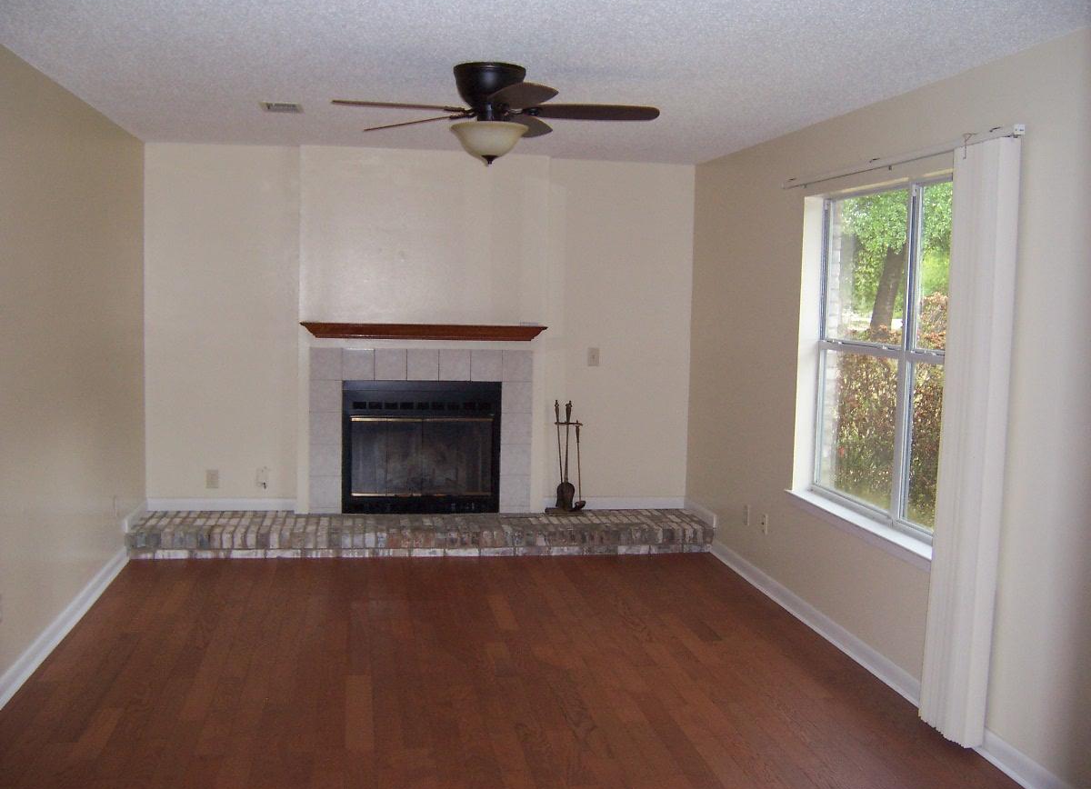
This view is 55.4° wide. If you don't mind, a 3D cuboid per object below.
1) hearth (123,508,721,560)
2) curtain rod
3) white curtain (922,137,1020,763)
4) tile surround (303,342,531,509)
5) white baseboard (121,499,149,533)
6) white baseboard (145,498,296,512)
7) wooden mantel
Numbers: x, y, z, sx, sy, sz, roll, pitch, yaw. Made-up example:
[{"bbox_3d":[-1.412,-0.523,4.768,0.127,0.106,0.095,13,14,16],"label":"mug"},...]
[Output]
[{"bbox_3d":[-0.709,0.854,6.447,3.445,0.154,0.585,0,6,-10],"label":"hearth"},{"bbox_3d":[1.386,-0.965,4.343,0.050,0.043,1.960,0,6,-10],"label":"curtain rod"},{"bbox_3d":[1.486,0.183,3.658,0.085,2.092,0.307,0,6,-10],"label":"white curtain"},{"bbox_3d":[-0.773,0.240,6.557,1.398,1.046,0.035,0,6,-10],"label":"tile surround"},{"bbox_3d":[-2.391,0.707,6.118,0.016,0.084,0.625,0,6,-10],"label":"white baseboard"},{"bbox_3d":[-2.004,0.691,6.495,0.908,0.083,0.016,0,6,-10],"label":"white baseboard"},{"bbox_3d":[-0.738,-0.384,6.440,1.520,0.086,0.139,0,6,-10],"label":"wooden mantel"}]

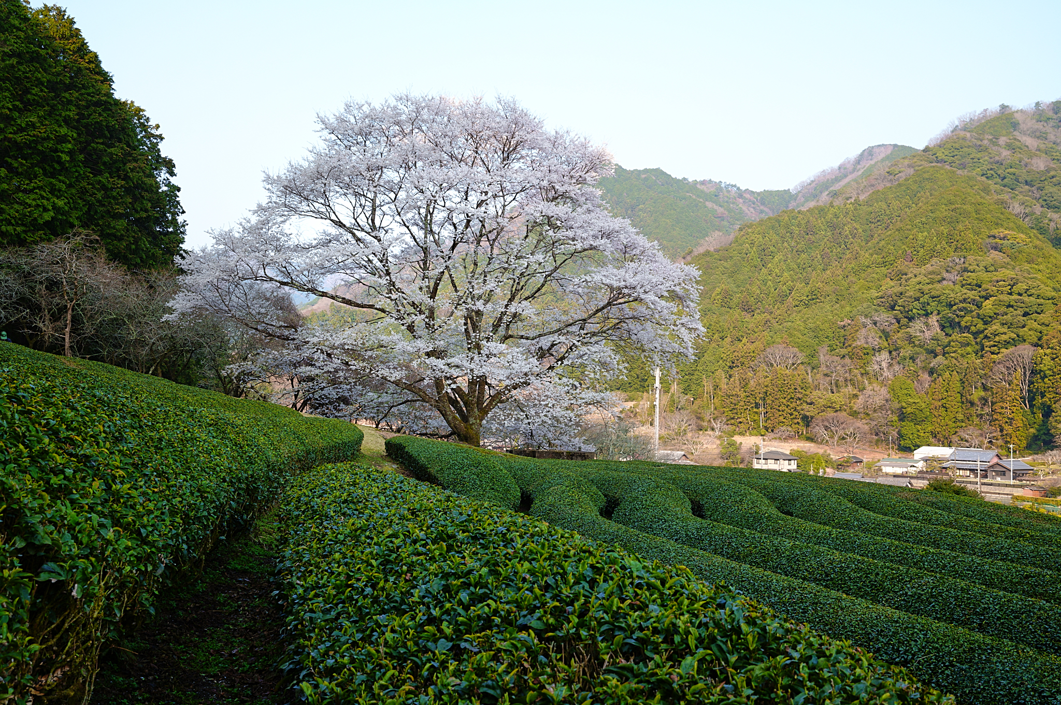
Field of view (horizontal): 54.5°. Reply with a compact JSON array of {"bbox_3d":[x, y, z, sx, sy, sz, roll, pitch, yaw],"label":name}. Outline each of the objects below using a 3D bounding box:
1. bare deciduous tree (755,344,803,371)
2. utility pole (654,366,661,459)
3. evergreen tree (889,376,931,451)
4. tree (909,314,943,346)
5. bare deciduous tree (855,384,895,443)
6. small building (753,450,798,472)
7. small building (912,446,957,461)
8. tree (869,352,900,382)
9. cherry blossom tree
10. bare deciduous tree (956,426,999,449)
[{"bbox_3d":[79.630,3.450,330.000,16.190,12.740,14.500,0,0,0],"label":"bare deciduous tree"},{"bbox_3d":[26.780,13.240,218.000,1.000,20.800,1.000,1,-2,7],"label":"utility pole"},{"bbox_3d":[111.260,17.980,302.000,12.390,22.350,11.500,0,0,0],"label":"evergreen tree"},{"bbox_3d":[139.900,-7.630,365.000,11.500,12.200,11.000,0,-3,21],"label":"tree"},{"bbox_3d":[103.190,18.580,308.000,11.890,18.330,11.000,0,0,0],"label":"bare deciduous tree"},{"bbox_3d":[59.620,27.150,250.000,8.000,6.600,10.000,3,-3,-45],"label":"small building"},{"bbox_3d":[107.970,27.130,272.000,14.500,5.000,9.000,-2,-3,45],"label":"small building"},{"bbox_3d":[117.330,4.950,342.000,10.000,11.000,10.000,0,-3,19],"label":"tree"},{"bbox_3d":[-4.220,-3.550,46.000,23.790,15.980,22.000,0,0,0],"label":"cherry blossom tree"},{"bbox_3d":[128.450,25.120,296.000,11.900,8.330,11.000,0,0,0],"label":"bare deciduous tree"}]

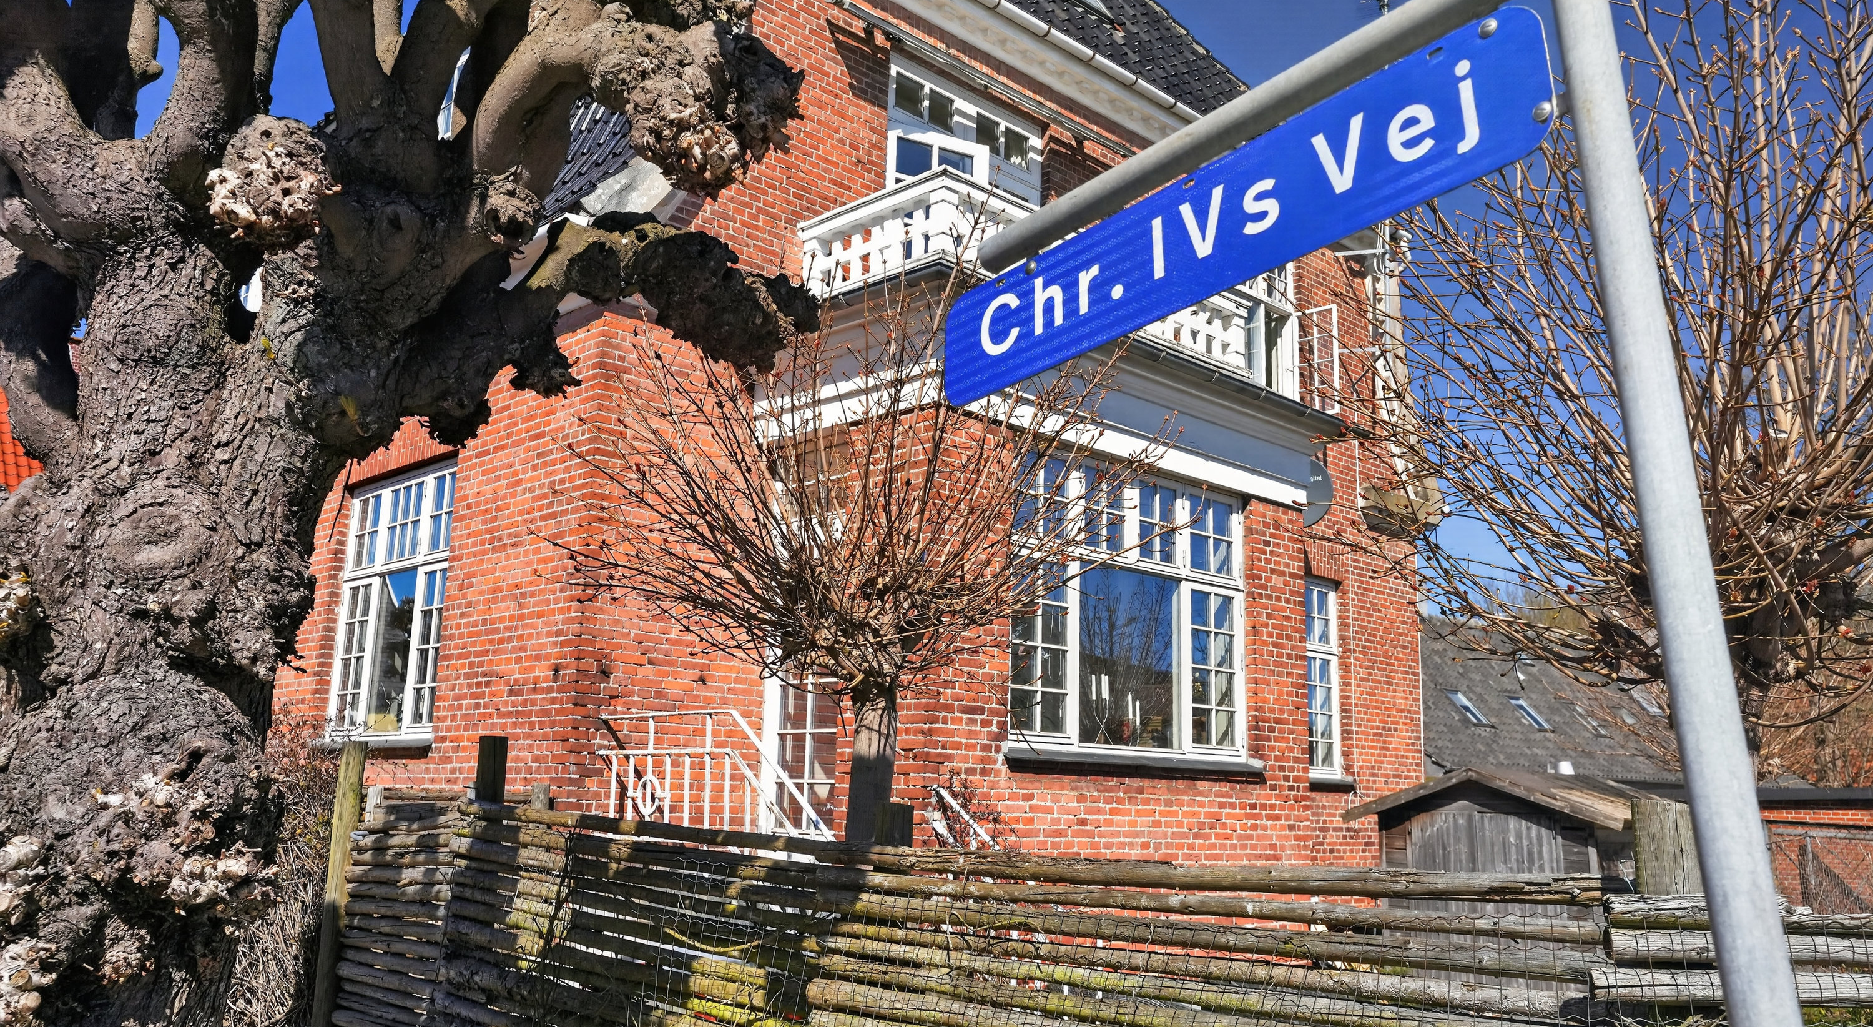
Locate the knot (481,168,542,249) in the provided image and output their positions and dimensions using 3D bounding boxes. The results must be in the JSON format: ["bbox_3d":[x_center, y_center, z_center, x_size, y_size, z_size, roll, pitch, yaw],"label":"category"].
[{"bbox_3d":[-1.134,-0.811,3.900,0.165,0.205,0.160,9,-13,-32],"label":"knot"}]

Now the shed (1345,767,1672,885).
[{"bbox_3d":[5.448,3.364,13.152,2.180,2.030,2.670,10,-14,-38],"label":"shed"}]

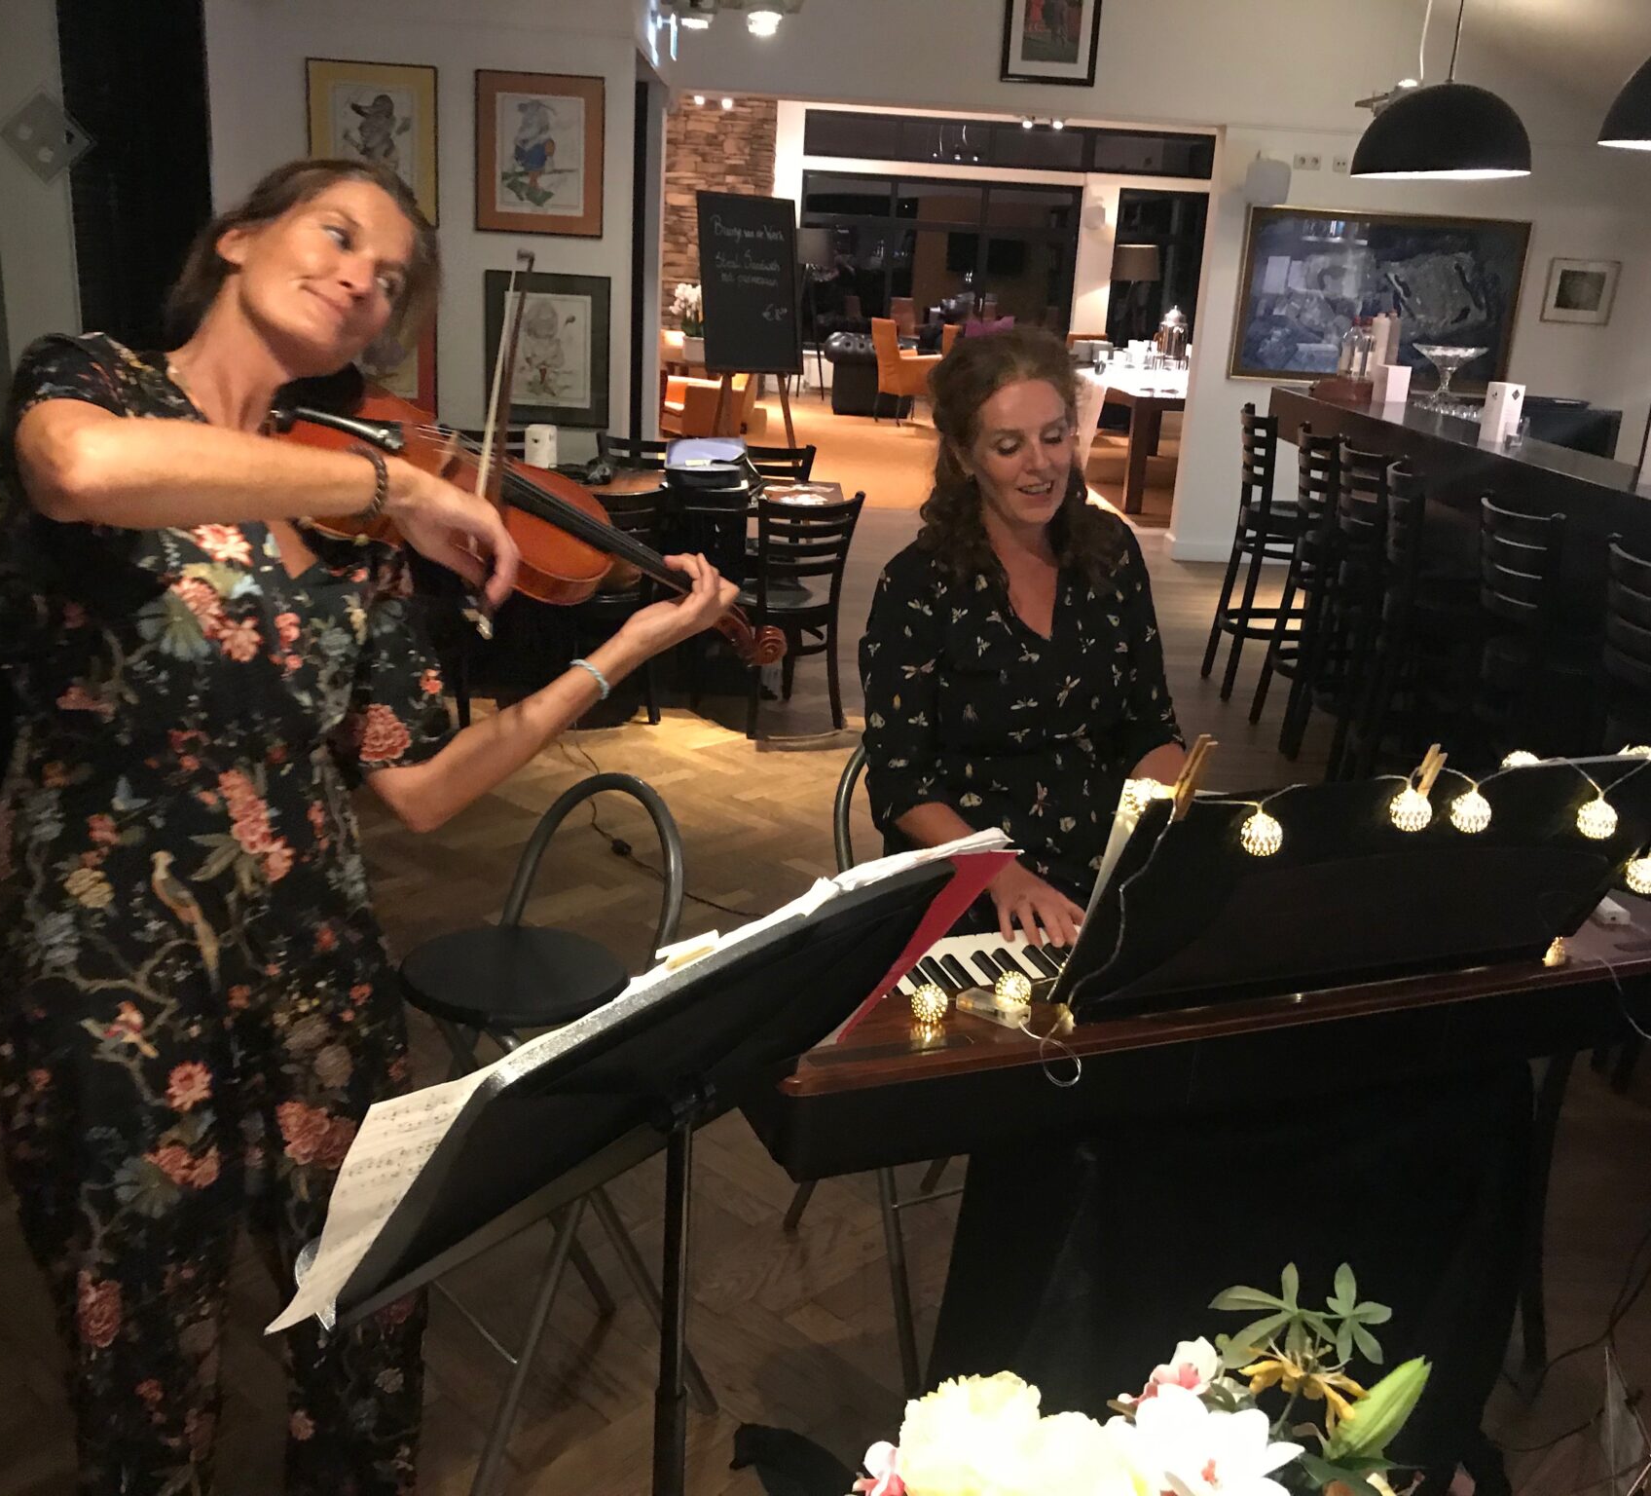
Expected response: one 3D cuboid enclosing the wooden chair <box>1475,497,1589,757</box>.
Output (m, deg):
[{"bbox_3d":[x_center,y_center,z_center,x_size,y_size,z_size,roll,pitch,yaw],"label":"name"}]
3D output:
[{"bbox_3d":[1.875,-0.055,4.130,0.482,1.138,0.431,3,17,-1],"label":"wooden chair"}]

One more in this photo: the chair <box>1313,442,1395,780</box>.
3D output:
[{"bbox_3d":[1.907,-0.430,5.371,0.482,1.138,0.431,3,17,-1],"label":"chair"}]

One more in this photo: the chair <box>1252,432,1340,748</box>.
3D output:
[{"bbox_3d":[1.913,-0.566,5.878,0.500,1.155,0.430,3,17,-1],"label":"chair"}]

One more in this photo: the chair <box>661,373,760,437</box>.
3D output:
[{"bbox_3d":[-1.082,-3.257,14.979,0.740,0.680,0.700,-3,18,-21],"label":"chair"}]

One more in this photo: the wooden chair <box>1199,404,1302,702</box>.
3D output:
[{"bbox_3d":[1.907,-0.794,6.630,0.500,1.155,0.430,3,17,-1],"label":"wooden chair"}]

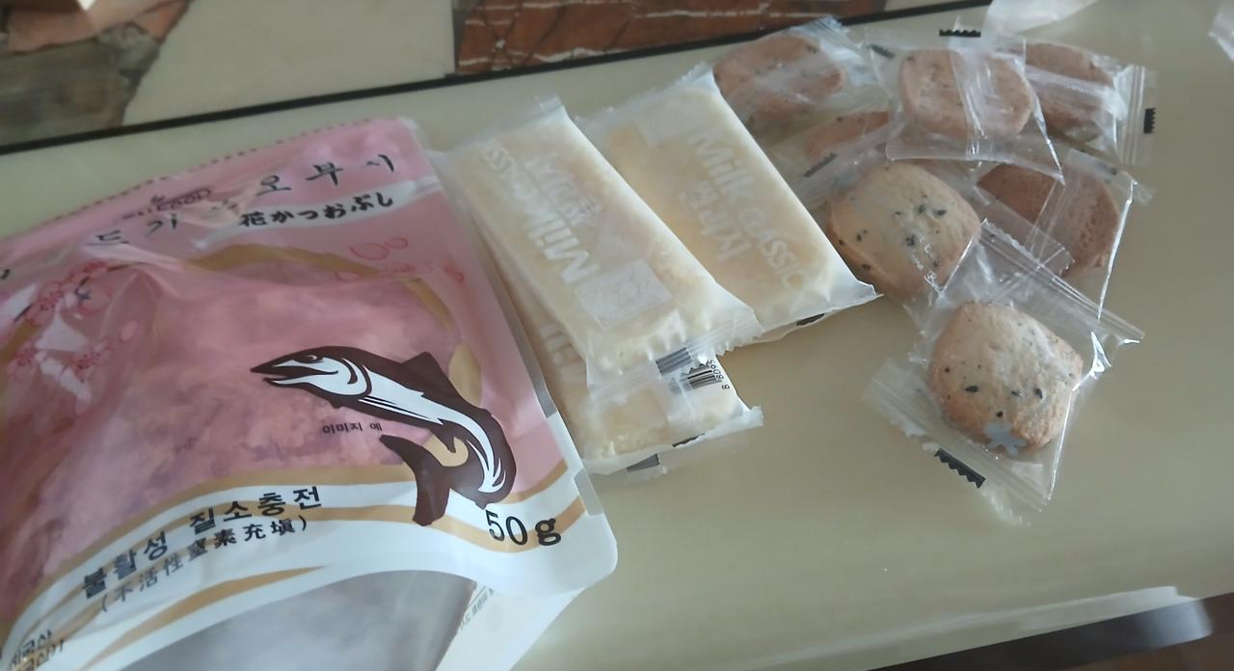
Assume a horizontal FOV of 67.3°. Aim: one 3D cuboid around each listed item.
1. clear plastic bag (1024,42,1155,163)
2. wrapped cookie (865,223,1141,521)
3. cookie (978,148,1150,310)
[{"bbox_3d":[0.172,-0.093,0.361,0.074,0.015,0.059,17,58,13],"label":"clear plastic bag"},{"bbox_3d":[0.125,0.006,0.294,0.062,0.015,0.078,34,63,22],"label":"wrapped cookie"},{"bbox_3d":[0.151,-0.040,0.325,0.060,0.015,0.072,20,58,15],"label":"cookie"}]

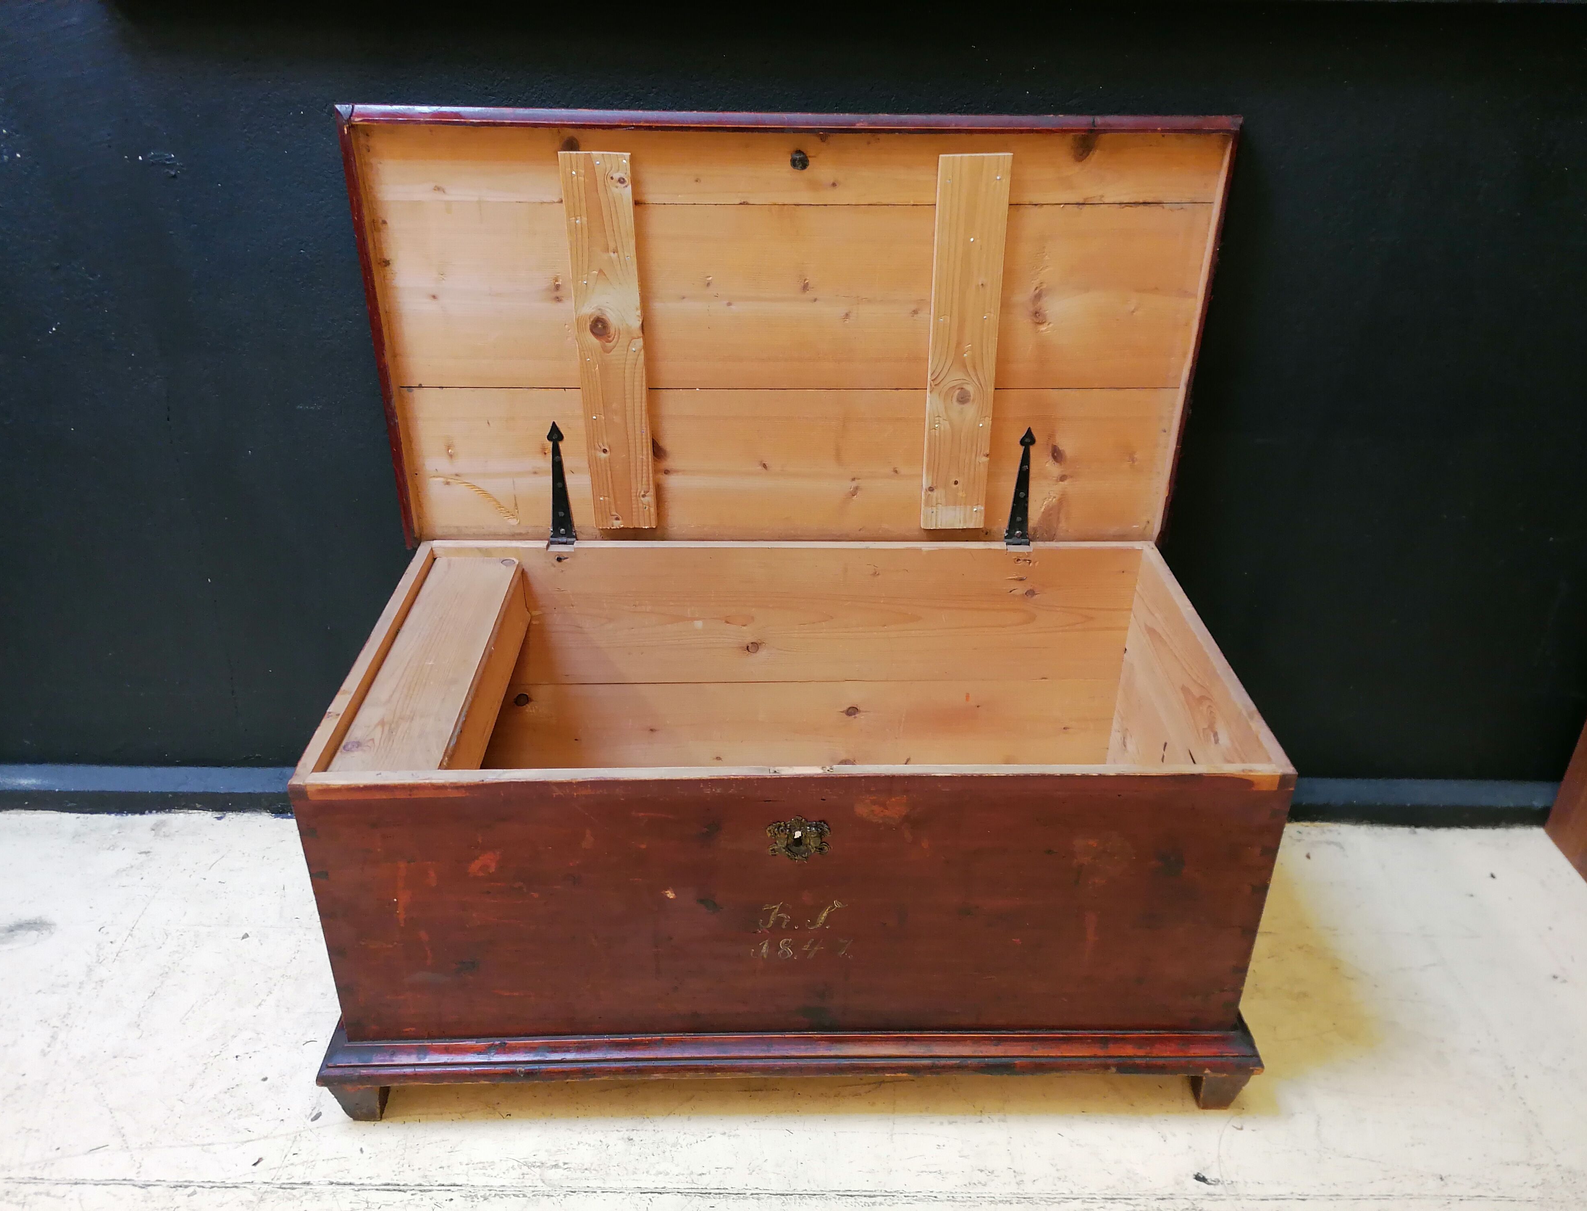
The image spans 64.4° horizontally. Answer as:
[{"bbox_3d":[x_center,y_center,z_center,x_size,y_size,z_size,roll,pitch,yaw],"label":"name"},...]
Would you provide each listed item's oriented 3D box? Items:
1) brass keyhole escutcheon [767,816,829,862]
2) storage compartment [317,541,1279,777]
[{"bbox_3d":[0.006,0.272,1.447,0.073,0.067,0.010,0,29,-1],"label":"brass keyhole escutcheon"},{"bbox_3d":[-0.001,0.225,1.773,1.089,0.403,0.568,0,29,-1],"label":"storage compartment"}]

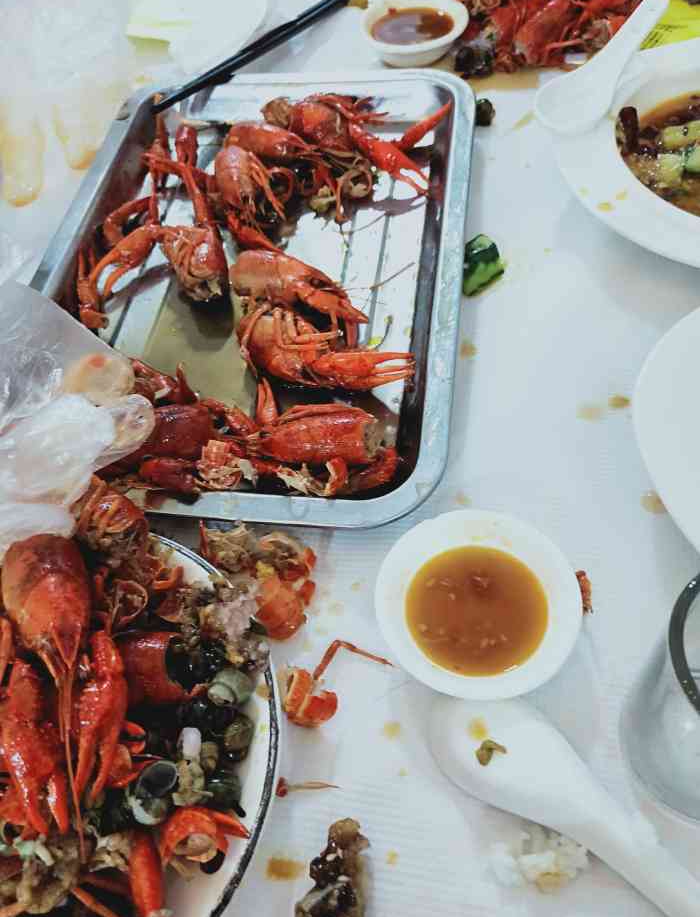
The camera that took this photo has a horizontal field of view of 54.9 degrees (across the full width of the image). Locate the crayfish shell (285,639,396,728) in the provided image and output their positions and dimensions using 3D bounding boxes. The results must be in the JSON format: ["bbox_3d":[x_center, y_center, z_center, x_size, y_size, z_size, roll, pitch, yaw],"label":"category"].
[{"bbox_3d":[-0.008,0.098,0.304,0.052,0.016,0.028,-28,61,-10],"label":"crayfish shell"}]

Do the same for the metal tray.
[{"bbox_3d":[-0.063,-0.126,0.434,0.268,0.028,0.372,4,60,9],"label":"metal tray"}]

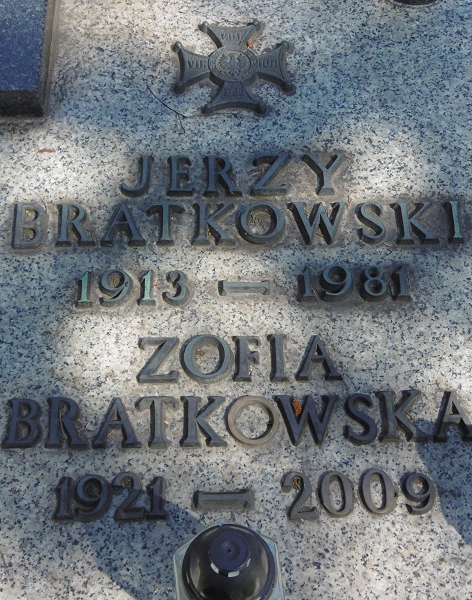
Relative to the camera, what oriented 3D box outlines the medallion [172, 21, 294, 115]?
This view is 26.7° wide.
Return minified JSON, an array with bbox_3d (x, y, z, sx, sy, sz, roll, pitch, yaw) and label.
[{"bbox_3d":[-0.003,-0.260,1.102,0.131,0.013,0.131,-1,61,-2],"label":"medallion"}]

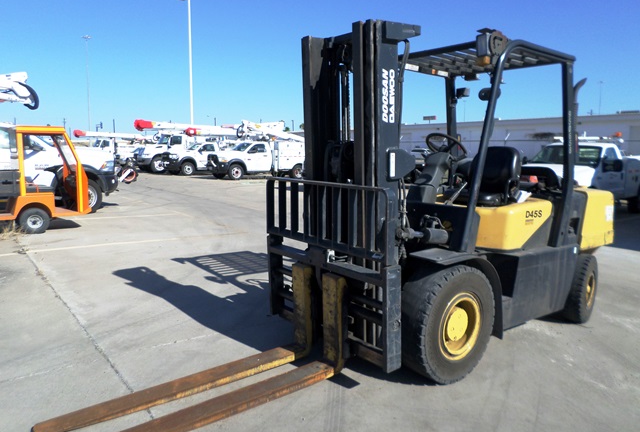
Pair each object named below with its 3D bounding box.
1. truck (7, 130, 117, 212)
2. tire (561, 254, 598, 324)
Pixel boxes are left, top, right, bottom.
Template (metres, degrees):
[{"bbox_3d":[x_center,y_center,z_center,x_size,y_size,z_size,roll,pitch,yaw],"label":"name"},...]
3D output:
[{"bbox_3d":[-7.777,-1.014,10.096,6.300,2.050,2.050,-5,10,-36],"label":"truck"},{"bbox_3d":[2.455,0.678,4.399,0.670,0.670,0.190,-7,11,-43],"label":"tire"}]

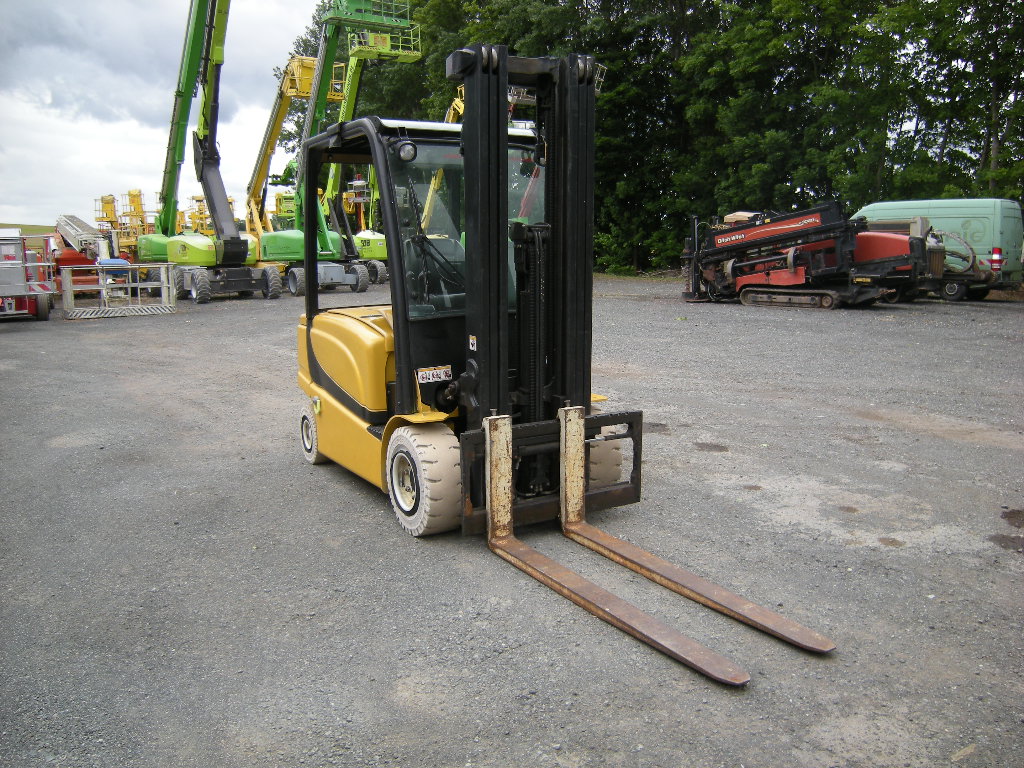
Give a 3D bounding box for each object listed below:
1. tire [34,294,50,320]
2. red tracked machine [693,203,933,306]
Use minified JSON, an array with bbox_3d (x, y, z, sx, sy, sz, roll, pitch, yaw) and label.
[{"bbox_3d":[-9.020,-1.512,15.907,0.210,0.580,0.580,-6,12,-29],"label":"tire"},{"bbox_3d":[6.837,-2.995,19.322,5.040,2.300,1.800,6,12,32],"label":"red tracked machine"}]

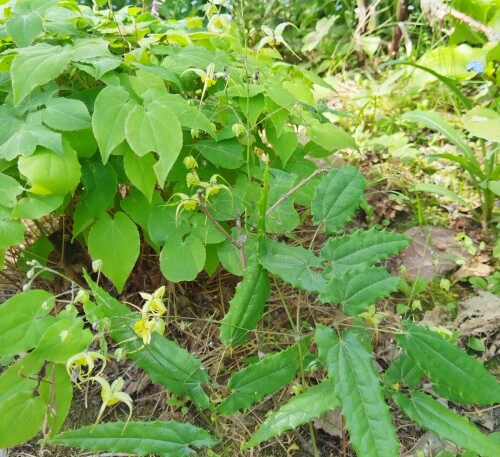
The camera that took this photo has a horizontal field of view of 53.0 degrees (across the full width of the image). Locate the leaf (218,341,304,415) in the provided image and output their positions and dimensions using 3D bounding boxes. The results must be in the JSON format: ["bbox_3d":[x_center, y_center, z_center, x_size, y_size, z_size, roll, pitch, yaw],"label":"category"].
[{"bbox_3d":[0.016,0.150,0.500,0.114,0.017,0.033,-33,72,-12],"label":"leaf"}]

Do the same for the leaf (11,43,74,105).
[{"bbox_3d":[-0.263,-0.186,0.610,0.067,0.022,0.089,35,83,23],"label":"leaf"}]

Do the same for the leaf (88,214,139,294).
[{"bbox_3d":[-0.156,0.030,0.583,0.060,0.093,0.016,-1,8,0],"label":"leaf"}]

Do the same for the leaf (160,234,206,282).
[{"bbox_3d":[-0.079,0.034,0.598,0.055,0.016,0.062,-5,56,-1],"label":"leaf"}]

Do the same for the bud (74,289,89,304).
[{"bbox_3d":[-0.141,0.057,0.420,0.010,0.011,0.010,0,28,0],"label":"bud"}]

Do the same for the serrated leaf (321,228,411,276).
[{"bbox_3d":[0.113,0.021,0.482,0.092,0.015,0.040,-11,51,-9],"label":"serrated leaf"}]

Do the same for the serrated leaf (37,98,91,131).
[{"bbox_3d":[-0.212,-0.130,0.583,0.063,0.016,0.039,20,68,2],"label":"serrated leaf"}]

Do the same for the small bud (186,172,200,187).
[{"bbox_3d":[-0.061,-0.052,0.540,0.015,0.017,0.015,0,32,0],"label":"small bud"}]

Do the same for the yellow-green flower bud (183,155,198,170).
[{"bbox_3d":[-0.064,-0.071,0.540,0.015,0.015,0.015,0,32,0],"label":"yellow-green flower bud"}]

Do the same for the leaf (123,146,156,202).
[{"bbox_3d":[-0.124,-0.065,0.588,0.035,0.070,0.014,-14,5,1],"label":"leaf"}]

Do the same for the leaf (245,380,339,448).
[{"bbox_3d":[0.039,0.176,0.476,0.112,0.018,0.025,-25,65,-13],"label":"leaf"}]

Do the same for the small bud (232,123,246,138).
[{"bbox_3d":[-0.010,-0.095,0.485,0.012,0.013,0.012,0,28,0],"label":"small bud"}]

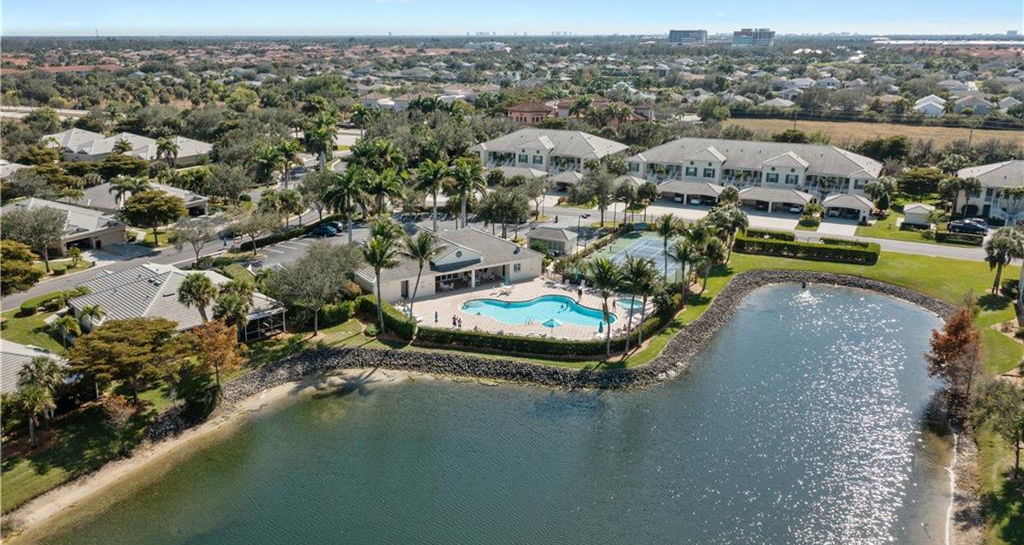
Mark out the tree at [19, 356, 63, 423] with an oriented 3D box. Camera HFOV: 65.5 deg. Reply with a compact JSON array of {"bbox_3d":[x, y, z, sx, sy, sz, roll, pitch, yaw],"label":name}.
[{"bbox_3d":[-40.700,10.360,69.580,3.900,6.880,3.900,0,17,0],"label":"tree"}]

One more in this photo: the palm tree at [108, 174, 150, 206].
[{"bbox_3d":[-68.388,-12.166,142.026,6.500,9.600,6.500,0,17,0],"label":"palm tree"}]

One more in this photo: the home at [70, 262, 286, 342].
[{"bbox_3d":[-42.566,2.457,96.734,18.300,6.300,29.500,-15,22,-41],"label":"home"}]

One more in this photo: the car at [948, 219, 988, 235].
[{"bbox_3d":[79.943,-7.955,139.350,5.500,1.850,1.980,9,19,27],"label":"car"}]

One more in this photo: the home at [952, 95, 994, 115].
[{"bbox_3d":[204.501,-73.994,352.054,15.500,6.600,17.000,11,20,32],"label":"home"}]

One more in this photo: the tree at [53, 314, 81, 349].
[{"bbox_3d":[-48.660,6.560,87.230,3.100,4.040,3.100,0,17,0],"label":"tree"}]

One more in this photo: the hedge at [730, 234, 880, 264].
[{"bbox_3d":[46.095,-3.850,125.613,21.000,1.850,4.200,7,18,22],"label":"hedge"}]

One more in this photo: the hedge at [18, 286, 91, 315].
[{"bbox_3d":[-58.440,3.640,101.950,3.200,1.200,9.000,12,20,34],"label":"hedge"}]

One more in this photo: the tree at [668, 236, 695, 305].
[{"bbox_3d":[22.032,-0.060,102.761,3.800,9.000,3.800,0,17,0],"label":"tree"}]

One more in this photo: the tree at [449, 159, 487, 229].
[{"bbox_3d":[-7.320,-11.740,131.109,6.000,14.600,6.000,0,17,0],"label":"tree"}]

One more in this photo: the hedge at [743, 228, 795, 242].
[{"bbox_3d":[44.500,-6.371,136.466,8.200,1.250,1.400,7,18,21],"label":"hedge"}]

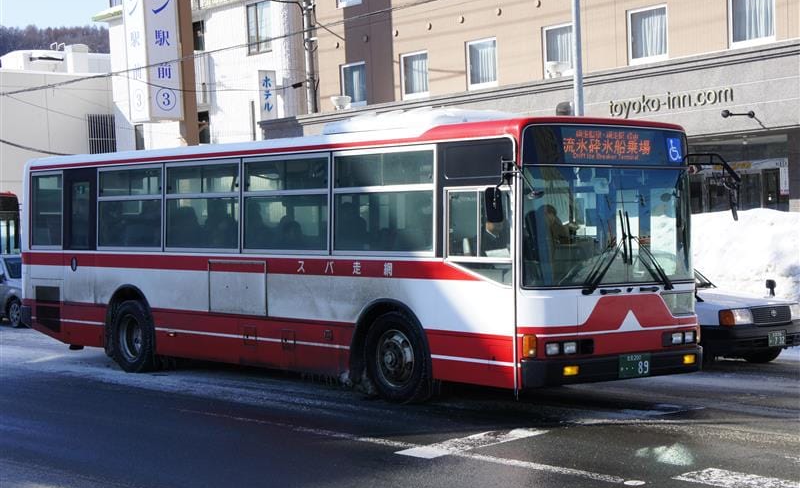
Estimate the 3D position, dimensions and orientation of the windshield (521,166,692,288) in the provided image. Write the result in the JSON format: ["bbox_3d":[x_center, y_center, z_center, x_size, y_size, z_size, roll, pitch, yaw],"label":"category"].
[{"bbox_3d":[1.921,-0.162,11.650,2.140,1.030,0.220,0,-2,-42],"label":"windshield"}]

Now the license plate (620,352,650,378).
[{"bbox_3d":[2.048,1.057,11.574,0.440,0.220,0.030,0,1,-42],"label":"license plate"}]

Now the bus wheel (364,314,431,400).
[{"bbox_3d":[0.038,1.045,12.261,0.280,0.840,0.840,0,1,-42],"label":"bus wheel"}]

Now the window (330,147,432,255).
[{"bbox_3d":[-0.158,-0.383,12.271,0.050,0.980,1.420,0,1,-42],"label":"window"}]

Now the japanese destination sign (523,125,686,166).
[{"bbox_3d":[1.901,-0.842,11.666,2.060,0.350,0.160,0,-2,-42],"label":"japanese destination sign"}]

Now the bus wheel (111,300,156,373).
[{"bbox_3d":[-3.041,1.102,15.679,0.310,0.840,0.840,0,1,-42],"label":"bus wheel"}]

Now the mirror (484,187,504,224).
[{"bbox_3d":[0.775,-0.325,10.918,0.190,0.290,0.090,0,1,-42],"label":"mirror"}]

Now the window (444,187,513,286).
[{"bbox_3d":[0.677,-0.074,11.355,0.050,0.840,0.800,0,1,-42],"label":"window"}]

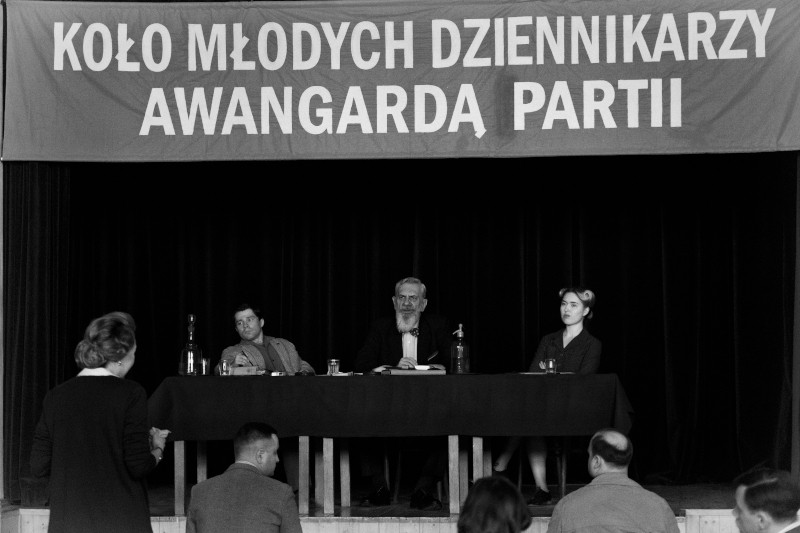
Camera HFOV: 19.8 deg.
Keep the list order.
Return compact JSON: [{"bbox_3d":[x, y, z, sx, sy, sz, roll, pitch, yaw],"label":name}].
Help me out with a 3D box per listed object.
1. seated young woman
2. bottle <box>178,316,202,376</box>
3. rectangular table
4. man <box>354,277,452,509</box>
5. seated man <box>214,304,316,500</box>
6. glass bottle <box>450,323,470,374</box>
[{"bbox_3d":[0.872,0.748,13.261,0.540,1.250,0.780,-1,-2,22],"label":"seated young woman"},{"bbox_3d":[-1.157,0.437,12.643,0.128,0.340,0.128,0,-2,0],"label":"bottle"},{"bbox_3d":[-0.050,0.982,12.771,2.580,0.757,0.840,-1,-2,3],"label":"rectangular table"},{"bbox_3d":[0.026,0.718,13.112,0.560,1.310,0.880,-1,-2,3],"label":"man"},{"bbox_3d":[-0.793,0.808,13.514,0.586,1.192,0.889,0,-2,-5],"label":"seated man"},{"bbox_3d":[0.336,0.457,12.712,0.104,0.285,0.103,0,-2,-10],"label":"glass bottle"}]

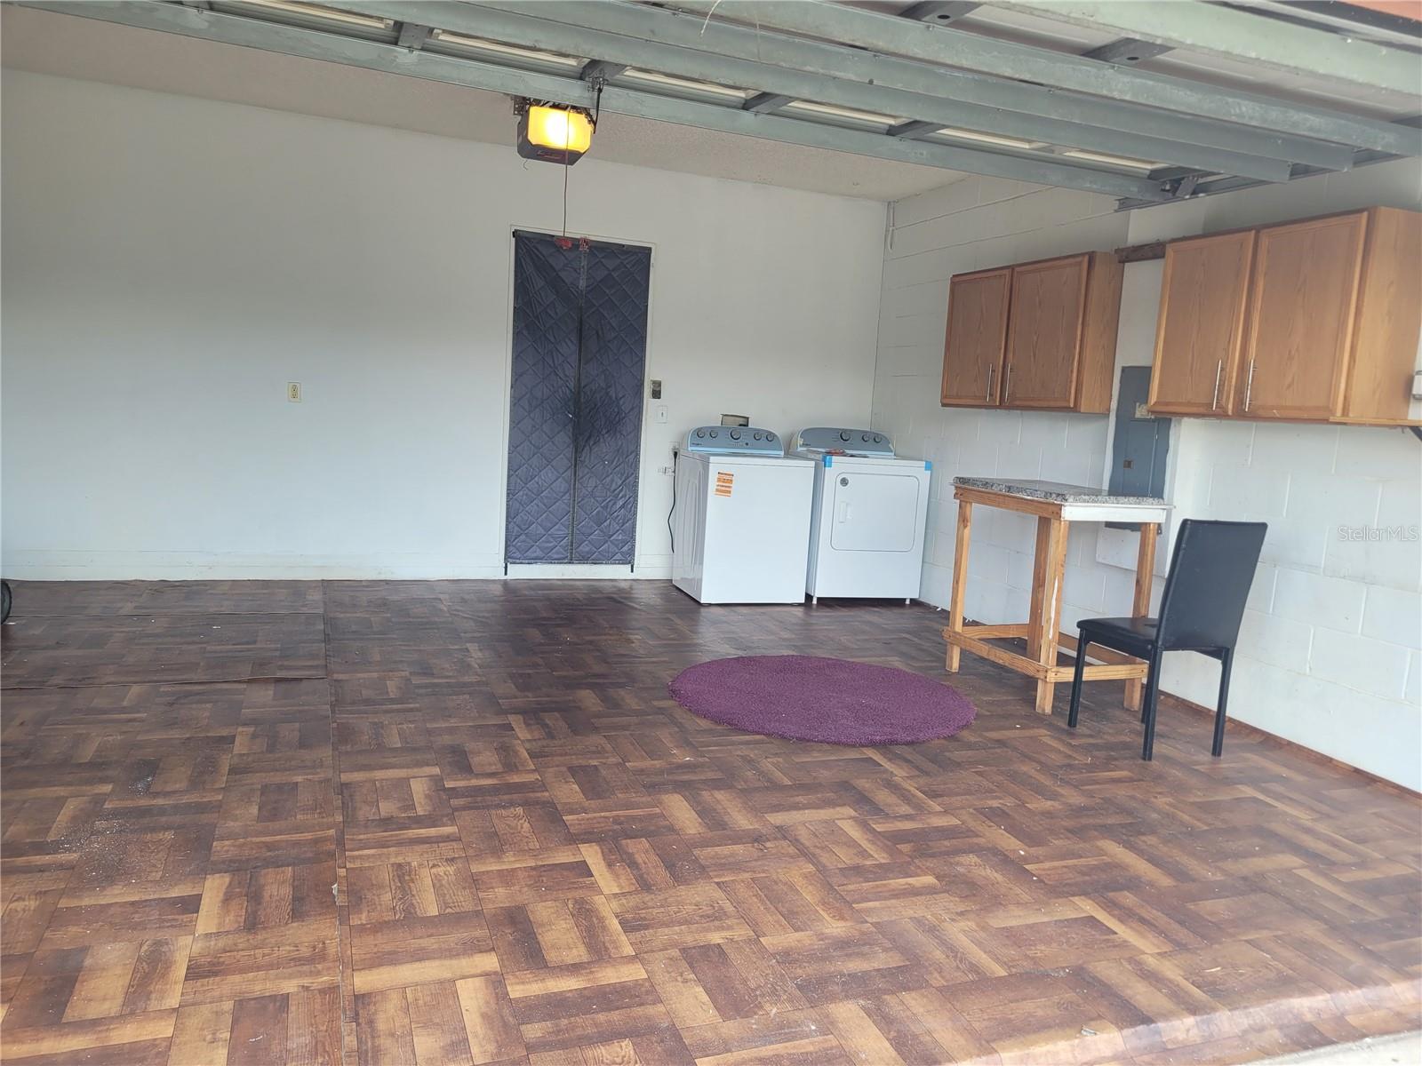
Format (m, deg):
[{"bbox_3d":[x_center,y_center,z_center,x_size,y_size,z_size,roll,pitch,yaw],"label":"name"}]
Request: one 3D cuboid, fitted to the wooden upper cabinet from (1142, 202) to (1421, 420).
[{"bbox_3d":[2.278,-0.837,4.298,0.320,0.755,0.980,1,7,-20],"label":"wooden upper cabinet"}]

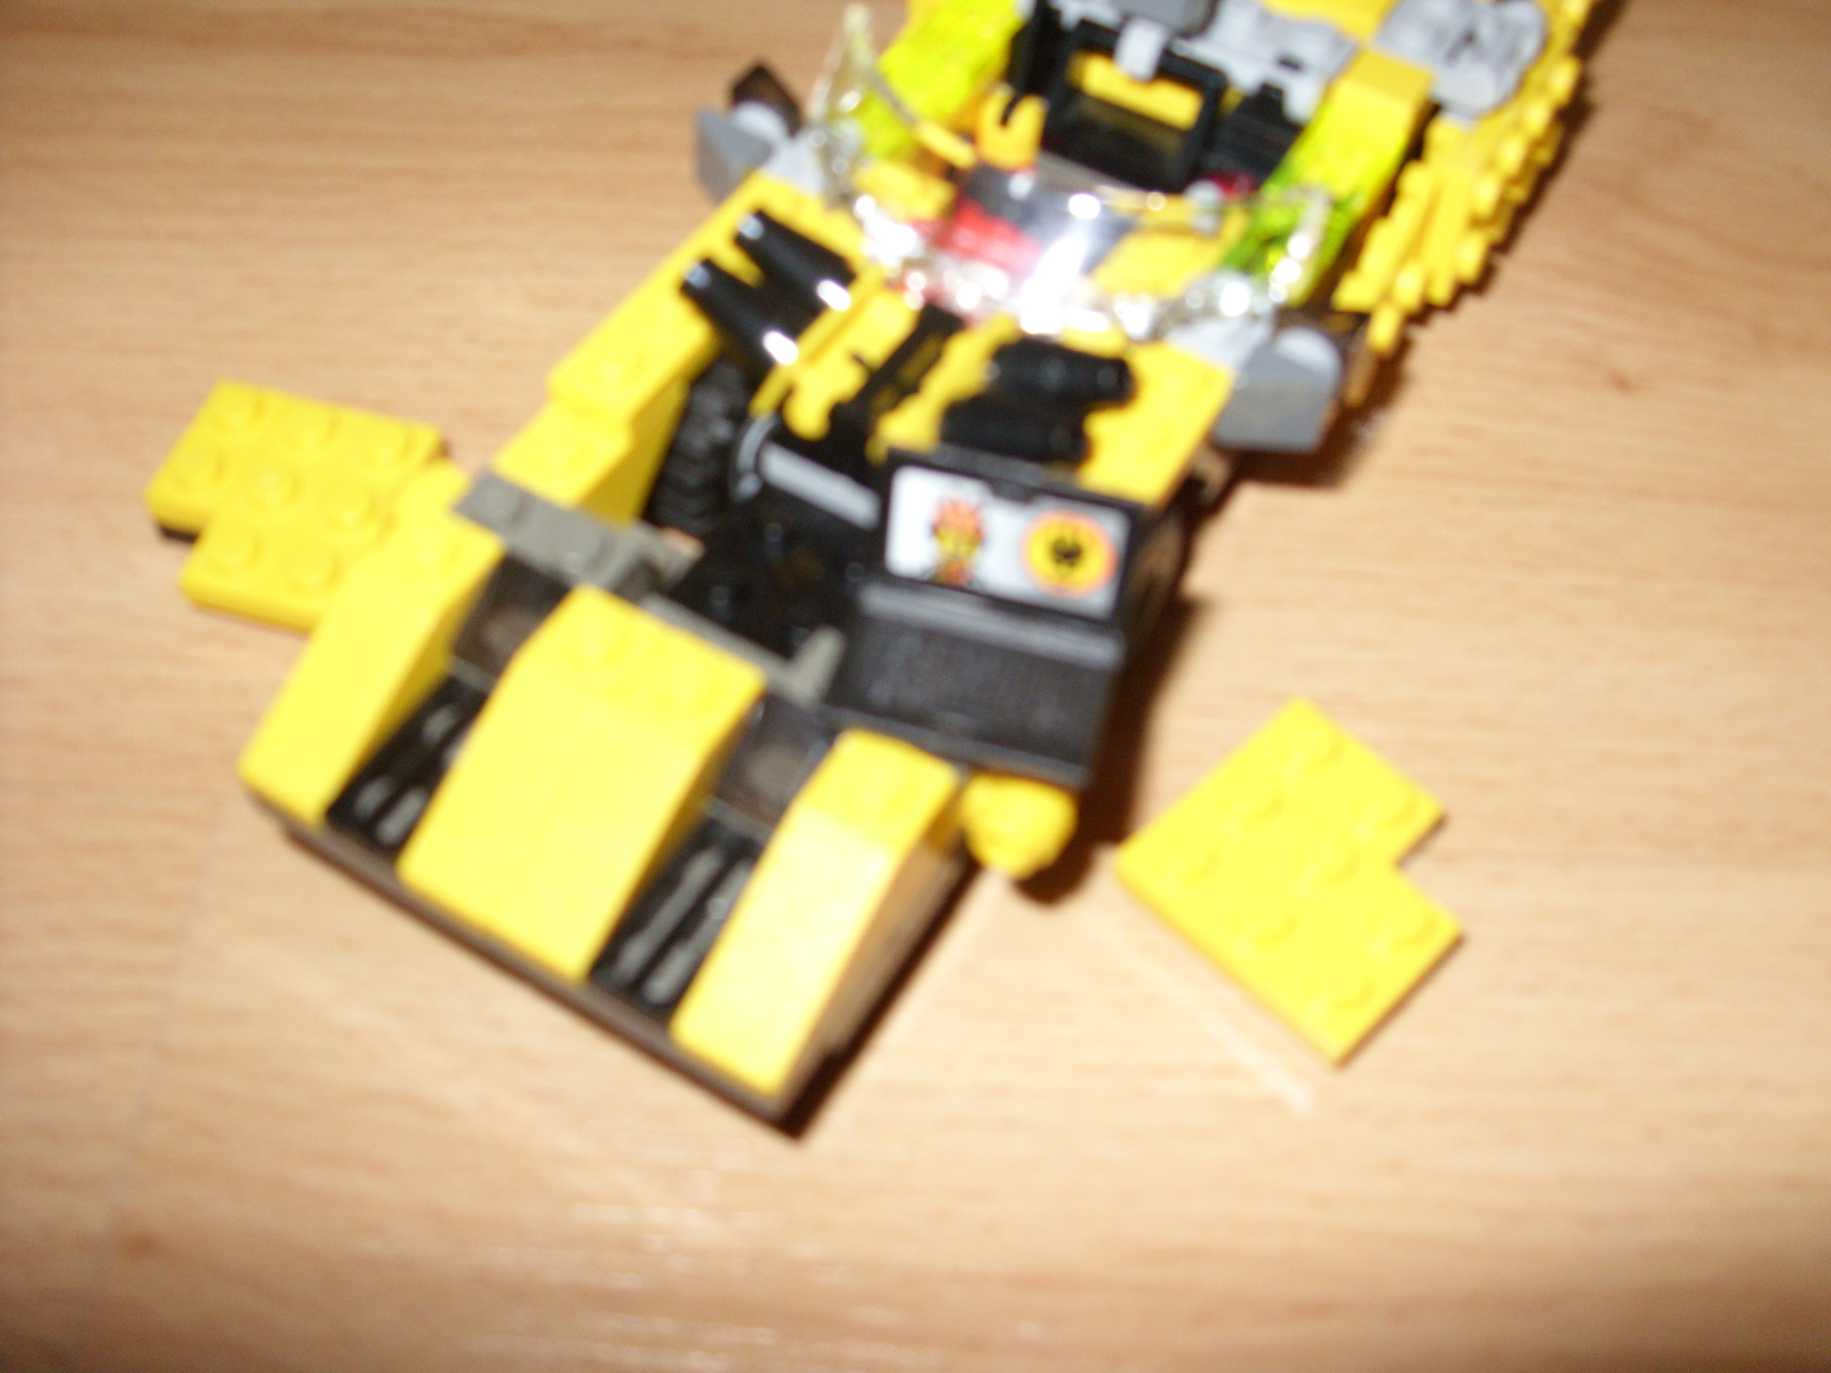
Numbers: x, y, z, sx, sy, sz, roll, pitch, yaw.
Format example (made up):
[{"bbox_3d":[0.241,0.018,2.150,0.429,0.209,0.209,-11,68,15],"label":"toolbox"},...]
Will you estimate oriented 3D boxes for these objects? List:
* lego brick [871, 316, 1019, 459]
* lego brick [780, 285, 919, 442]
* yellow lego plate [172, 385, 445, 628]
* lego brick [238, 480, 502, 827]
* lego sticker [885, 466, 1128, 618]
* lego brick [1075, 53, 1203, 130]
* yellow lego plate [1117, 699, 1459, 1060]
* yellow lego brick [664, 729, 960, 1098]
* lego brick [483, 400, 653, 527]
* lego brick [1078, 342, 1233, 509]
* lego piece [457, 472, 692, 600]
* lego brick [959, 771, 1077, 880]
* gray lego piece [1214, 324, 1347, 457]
[{"bbox_3d":[0.003,-0.025,0.167,0.007,0.005,0.019,27,59,15],"label":"lego brick"},{"bbox_3d":[-0.006,-0.025,0.169,0.004,0.007,0.018,38,61,-2],"label":"lego brick"},{"bbox_3d":[-0.062,-0.018,0.195,0.024,0.005,0.024,13,57,9],"label":"yellow lego plate"},{"bbox_3d":[-0.041,-0.003,0.153,0.008,0.011,0.025,27,59,15],"label":"lego brick"},{"bbox_3d":[0.006,-0.010,0.143,0.020,0.008,0.001,15,13,35],"label":"lego sticker"},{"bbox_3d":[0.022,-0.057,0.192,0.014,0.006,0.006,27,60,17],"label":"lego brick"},{"bbox_3d":[0.034,0.016,0.172,0.024,0.005,0.024,-38,64,-23],"label":"yellow lego plate"},{"bbox_3d":[-0.007,0.015,0.140,0.008,0.011,0.024,27,60,17],"label":"yellow lego brick"},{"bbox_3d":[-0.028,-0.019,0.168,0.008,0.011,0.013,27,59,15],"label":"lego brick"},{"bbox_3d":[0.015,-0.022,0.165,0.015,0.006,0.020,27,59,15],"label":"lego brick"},{"bbox_3d":[-0.028,-0.011,0.160,0.018,0.005,0.007,27,59,15],"label":"lego piece"},{"bbox_3d":[0.008,0.010,0.150,0.009,0.009,0.009,27,59,15],"label":"lego brick"},{"bbox_3d":[0.032,-0.025,0.173,0.008,0.008,0.009,27,60,17],"label":"gray lego piece"}]

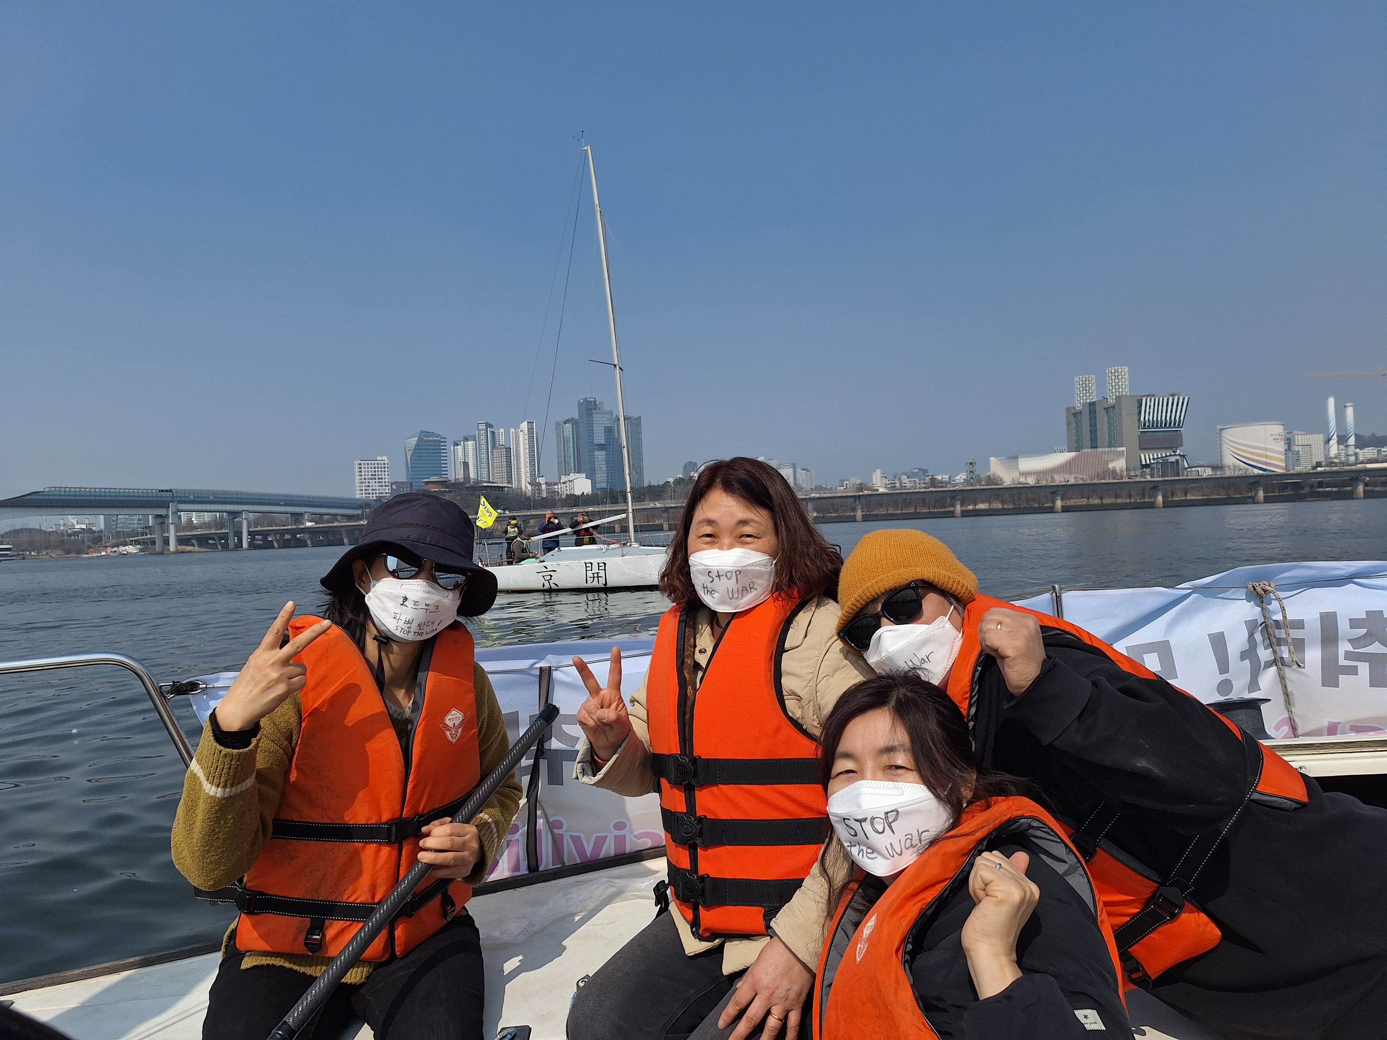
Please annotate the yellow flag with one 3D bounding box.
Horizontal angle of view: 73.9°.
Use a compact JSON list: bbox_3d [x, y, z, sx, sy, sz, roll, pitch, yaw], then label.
[{"bbox_3d":[-5.547,-0.189,24.700,0.600,0.860,0.140,-3,0,-14],"label":"yellow flag"}]

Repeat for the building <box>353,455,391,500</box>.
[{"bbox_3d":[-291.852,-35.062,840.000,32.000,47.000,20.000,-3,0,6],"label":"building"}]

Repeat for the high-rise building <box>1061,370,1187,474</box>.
[{"bbox_3d":[268.682,-52.122,572.000,54.000,71.000,42.000,-2,0,-23],"label":"high-rise building"}]

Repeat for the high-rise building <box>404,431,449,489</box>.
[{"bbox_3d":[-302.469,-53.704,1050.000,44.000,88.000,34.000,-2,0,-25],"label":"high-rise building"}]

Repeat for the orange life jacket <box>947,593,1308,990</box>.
[{"bbox_3d":[0.635,0.400,1.390,0.280,0.550,0.400,-51,4,-38],"label":"orange life jacket"}]

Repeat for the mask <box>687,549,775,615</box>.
[{"bbox_3d":[0.055,0.086,1.310,0.135,0.100,0.080,2,3,6],"label":"mask"}]

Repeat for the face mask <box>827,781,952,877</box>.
[{"bbox_3d":[0.225,0.355,1.060,0.145,0.115,0.085,-11,-13,30],"label":"face mask"}]

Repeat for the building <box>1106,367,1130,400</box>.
[{"bbox_3d":[216.349,-68.248,470.000,12.000,20.000,12.000,-3,0,24],"label":"building"}]

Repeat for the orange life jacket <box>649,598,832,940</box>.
[{"bbox_3d":[0.078,0.372,1.440,0.370,0.510,0.250,-2,-3,33],"label":"orange life jacket"}]

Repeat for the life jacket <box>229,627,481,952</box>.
[{"bbox_3d":[-0.555,0.428,1.520,0.390,0.540,0.270,6,-2,-33],"label":"life jacket"}]

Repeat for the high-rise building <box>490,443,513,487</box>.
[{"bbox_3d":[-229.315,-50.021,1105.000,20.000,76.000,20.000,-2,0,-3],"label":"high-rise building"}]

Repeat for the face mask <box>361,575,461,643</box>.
[{"bbox_3d":[-0.401,0.127,1.310,0.140,0.105,0.080,7,7,-28],"label":"face mask"}]

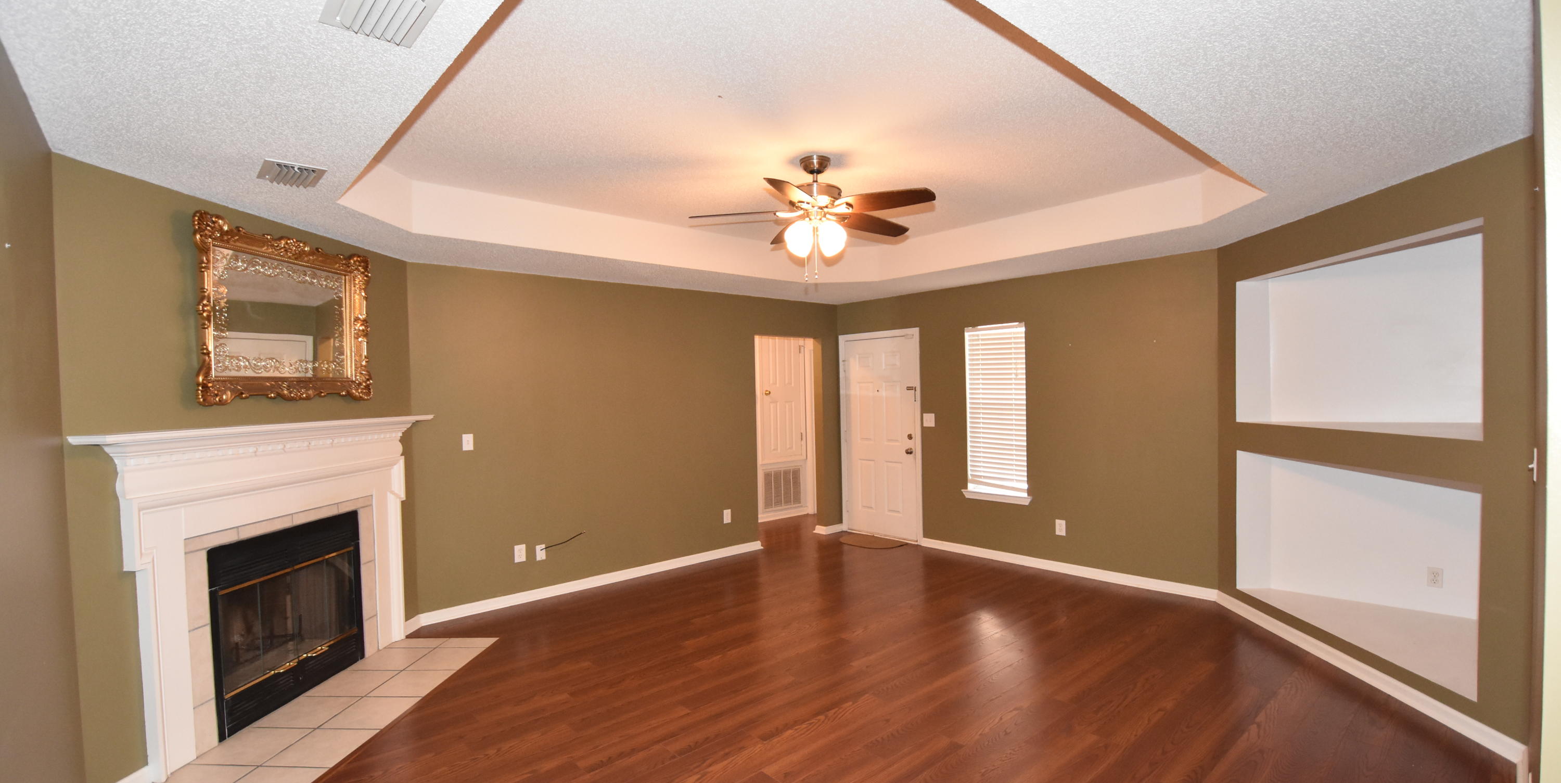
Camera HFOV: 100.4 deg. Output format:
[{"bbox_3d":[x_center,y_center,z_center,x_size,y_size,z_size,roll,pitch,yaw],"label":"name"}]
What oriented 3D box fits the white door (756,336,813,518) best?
[{"bbox_3d":[0.065,0.415,7.350,0.840,2.070,0.120,-2,1,-41],"label":"white door"}]

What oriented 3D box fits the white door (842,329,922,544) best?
[{"bbox_3d":[1.004,0.432,6.587,0.080,2.070,1.000,-2,1,-43],"label":"white door"}]

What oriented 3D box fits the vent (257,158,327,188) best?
[{"bbox_3d":[-1.952,-0.855,2.599,0.195,0.030,0.302,-2,1,-43],"label":"vent"}]

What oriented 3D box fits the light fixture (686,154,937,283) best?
[{"bbox_3d":[0.179,-0.905,3.405,1.290,0.655,1.270,-1,1,0],"label":"light fixture"}]

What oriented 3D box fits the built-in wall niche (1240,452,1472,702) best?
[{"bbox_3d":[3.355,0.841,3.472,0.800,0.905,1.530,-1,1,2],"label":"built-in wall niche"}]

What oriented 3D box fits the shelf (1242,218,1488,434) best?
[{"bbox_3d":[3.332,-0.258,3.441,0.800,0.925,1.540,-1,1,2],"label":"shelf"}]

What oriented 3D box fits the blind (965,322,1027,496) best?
[{"bbox_3d":[1.879,0.156,5.651,0.060,1.460,0.565,-2,1,-43],"label":"blind"}]

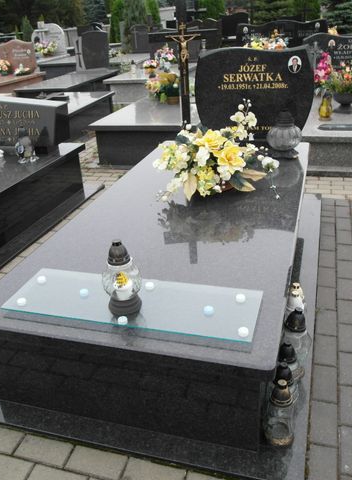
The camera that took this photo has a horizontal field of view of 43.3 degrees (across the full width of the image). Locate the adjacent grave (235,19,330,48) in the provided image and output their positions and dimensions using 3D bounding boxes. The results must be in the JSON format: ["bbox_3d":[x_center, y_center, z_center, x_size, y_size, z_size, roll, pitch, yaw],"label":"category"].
[{"bbox_3d":[1.933,-3.703,8.176,1.570,0.610,0.120,5,29,17],"label":"adjacent grave"}]

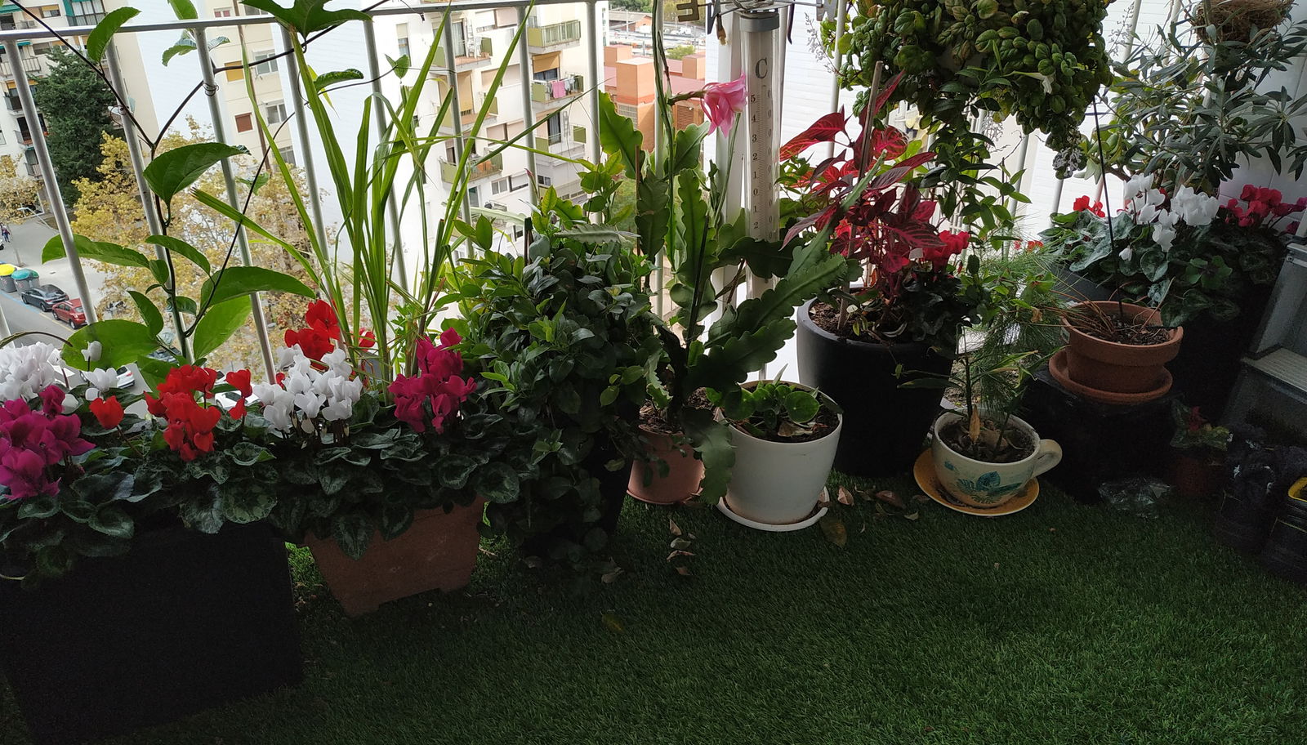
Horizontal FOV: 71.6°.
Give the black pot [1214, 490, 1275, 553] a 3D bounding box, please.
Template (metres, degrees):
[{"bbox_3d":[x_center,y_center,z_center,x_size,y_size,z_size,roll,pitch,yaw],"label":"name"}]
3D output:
[{"bbox_3d":[1.059,0.267,1.630,0.094,0.090,0.094,19,34,34],"label":"black pot"}]

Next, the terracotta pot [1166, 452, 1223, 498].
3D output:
[{"bbox_3d":[1.058,0.181,1.779,0.105,0.098,0.105,18,34,31],"label":"terracotta pot"}]

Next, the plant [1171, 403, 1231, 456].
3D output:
[{"bbox_3d":[1.065,0.115,1.764,0.105,0.085,0.090,17,32,31],"label":"plant"}]

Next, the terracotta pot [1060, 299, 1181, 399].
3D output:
[{"bbox_3d":[0.887,-0.045,1.744,0.208,0.105,0.208,-1,27,0],"label":"terracotta pot"}]

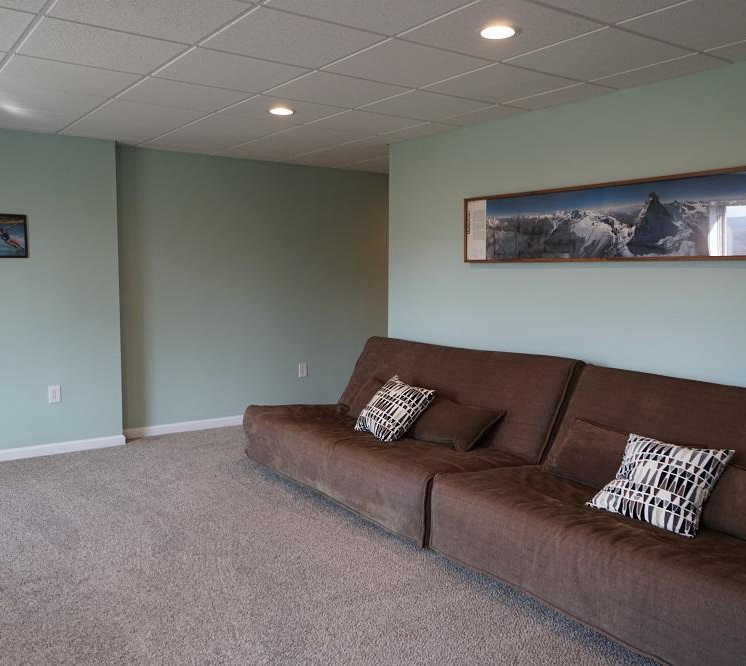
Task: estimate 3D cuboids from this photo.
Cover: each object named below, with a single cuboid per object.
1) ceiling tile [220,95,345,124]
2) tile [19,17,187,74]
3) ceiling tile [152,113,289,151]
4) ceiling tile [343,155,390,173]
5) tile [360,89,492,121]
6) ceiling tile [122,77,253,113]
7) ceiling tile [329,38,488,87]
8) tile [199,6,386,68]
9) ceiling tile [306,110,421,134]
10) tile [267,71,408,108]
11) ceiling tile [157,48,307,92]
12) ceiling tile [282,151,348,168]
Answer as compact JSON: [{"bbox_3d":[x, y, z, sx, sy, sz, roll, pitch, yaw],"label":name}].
[{"bbox_3d":[-0.543,-1.336,4.488,0.610,0.020,0.610,-3,5,-35],"label":"ceiling tile"},{"bbox_3d":[-1.185,-1.255,3.299,0.602,0.020,0.602,-3,5,-35],"label":"tile"},{"bbox_3d":[-1.073,-1.393,5.231,0.610,0.020,1.219,-3,5,-35],"label":"ceiling tile"},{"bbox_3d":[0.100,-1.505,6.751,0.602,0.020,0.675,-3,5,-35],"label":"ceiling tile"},{"bbox_3d":[0.305,-1.316,4.346,0.600,0.020,0.600,-3,5,-35],"label":"tile"},{"bbox_3d":[-1.040,-1.318,4.147,0.602,0.020,0.602,-3,5,-35],"label":"ceiling tile"},{"bbox_3d":[0.158,-1.254,3.501,0.600,0.020,0.600,-3,5,-35],"label":"ceiling tile"},{"bbox_3d":[-0.339,-1.232,3.149,0.600,0.020,0.600,-3,5,-35],"label":"tile"},{"bbox_3d":[-0.045,-1.355,4.839,0.600,0.020,0.600,-3,5,-35],"label":"ceiling tile"},{"bbox_3d":[-0.190,-1.298,3.993,0.610,0.020,0.610,-3,5,-35],"label":"tile"},{"bbox_3d":[-0.690,-1.271,3.643,0.600,0.020,0.600,-3,5,-35],"label":"ceiling tile"},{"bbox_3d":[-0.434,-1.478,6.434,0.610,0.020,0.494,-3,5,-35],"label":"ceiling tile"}]

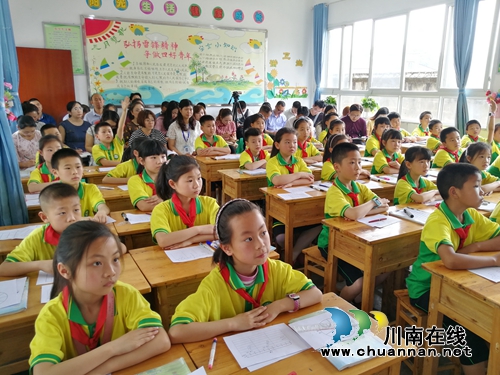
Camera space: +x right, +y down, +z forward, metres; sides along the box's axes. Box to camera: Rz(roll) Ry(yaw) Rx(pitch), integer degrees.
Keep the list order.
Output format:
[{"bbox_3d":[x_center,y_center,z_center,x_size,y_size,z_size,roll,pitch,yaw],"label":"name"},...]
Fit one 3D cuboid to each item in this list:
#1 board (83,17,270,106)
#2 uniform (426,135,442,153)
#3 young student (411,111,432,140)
[{"bbox_3d":[-1.039,-1.985,6.364,3.034,1.270,0.050,-8,16,-27],"label":"board"},{"bbox_3d":[2.363,-0.434,4.976,0.380,0.480,0.280,-8,16,-28],"label":"uniform"},{"bbox_3d":[2.582,-0.567,5.858,0.410,1.120,0.550,-8,16,-26],"label":"young student"}]

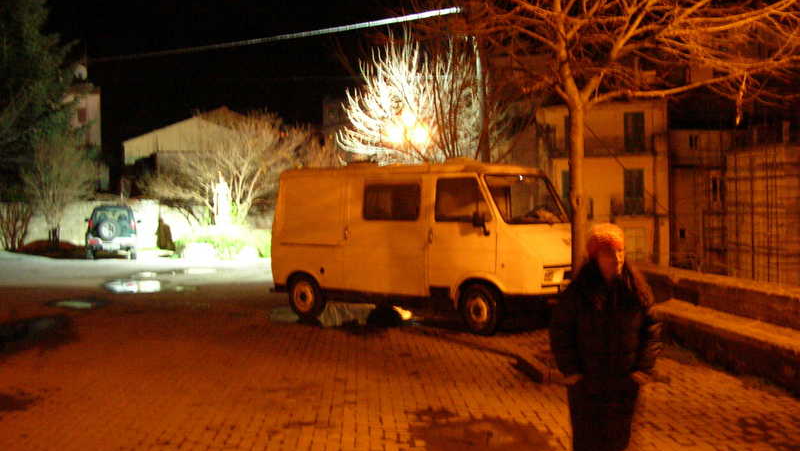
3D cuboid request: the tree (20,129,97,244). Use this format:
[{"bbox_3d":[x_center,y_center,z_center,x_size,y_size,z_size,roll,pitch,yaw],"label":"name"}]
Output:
[{"bbox_3d":[-13.200,-1.500,32.200,2.900,4.650,2.800,0,1,0],"label":"tree"}]

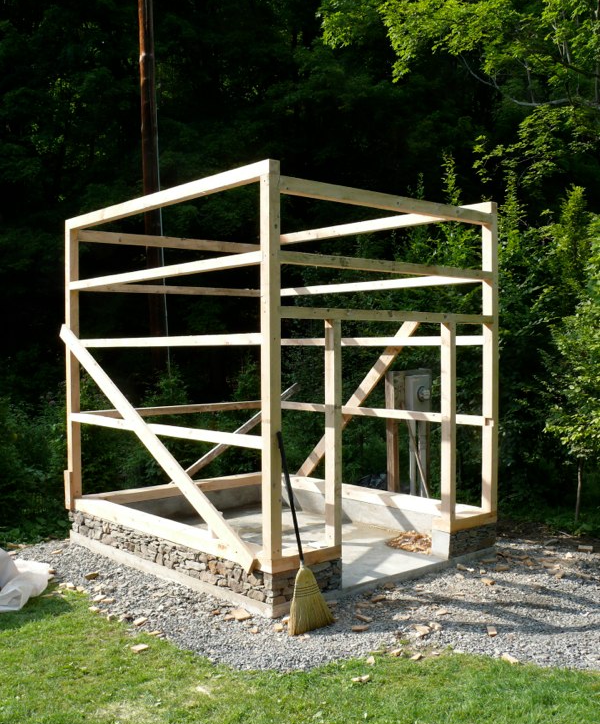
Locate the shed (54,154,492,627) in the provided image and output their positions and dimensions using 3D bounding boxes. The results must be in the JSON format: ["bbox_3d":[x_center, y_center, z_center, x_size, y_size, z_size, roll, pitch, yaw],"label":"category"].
[{"bbox_3d":[-0.268,0.168,7.570,2.604,3.134,3.200,-1,1,-41],"label":"shed"}]

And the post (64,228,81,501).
[{"bbox_3d":[-2.211,0.010,7.923,0.093,2.725,0.093,-1,1,-41],"label":"post"}]

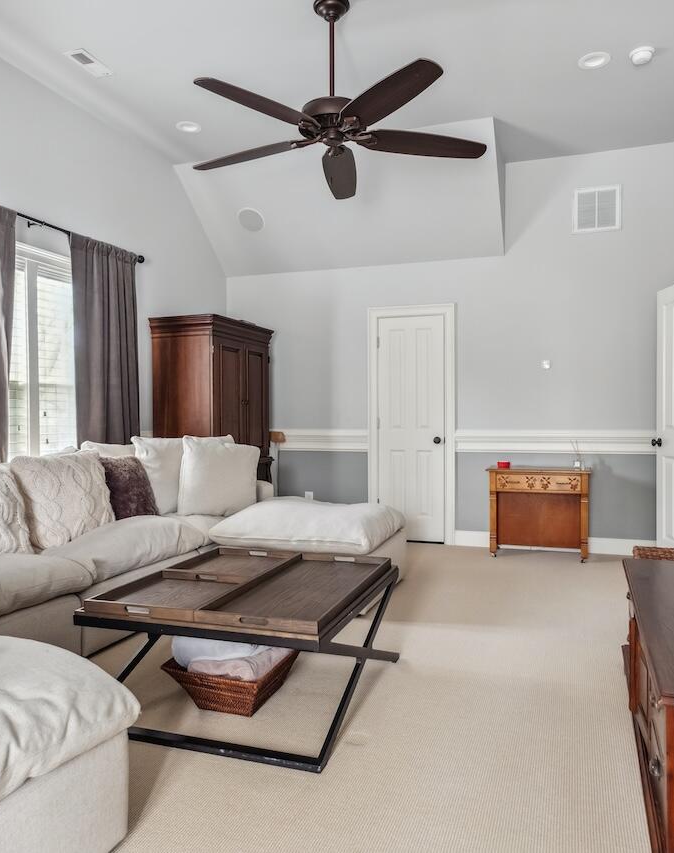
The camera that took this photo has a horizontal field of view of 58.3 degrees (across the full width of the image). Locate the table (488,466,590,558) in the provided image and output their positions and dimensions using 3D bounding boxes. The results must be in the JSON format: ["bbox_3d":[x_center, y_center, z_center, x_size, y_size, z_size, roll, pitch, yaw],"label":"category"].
[{"bbox_3d":[1.617,0.687,4.877,0.790,0.710,0.340,0,1,17],"label":"table"}]

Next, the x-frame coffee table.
[{"bbox_3d":[-0.335,0.855,2.511,0.950,0.465,1.000,0,1,19],"label":"x-frame coffee table"}]

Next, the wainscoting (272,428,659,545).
[{"bbox_3d":[0.940,0.541,5.270,3.575,1.010,0.060,0,1,16],"label":"wainscoting"}]

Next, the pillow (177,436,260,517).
[{"bbox_3d":[-0.788,0.337,4.145,0.540,0.520,0.200,0,-14,-3],"label":"pillow"}]

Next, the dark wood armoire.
[{"bbox_3d":[-1.035,0.093,5.213,0.570,1.920,0.990,0,1,21],"label":"dark wood armoire"}]

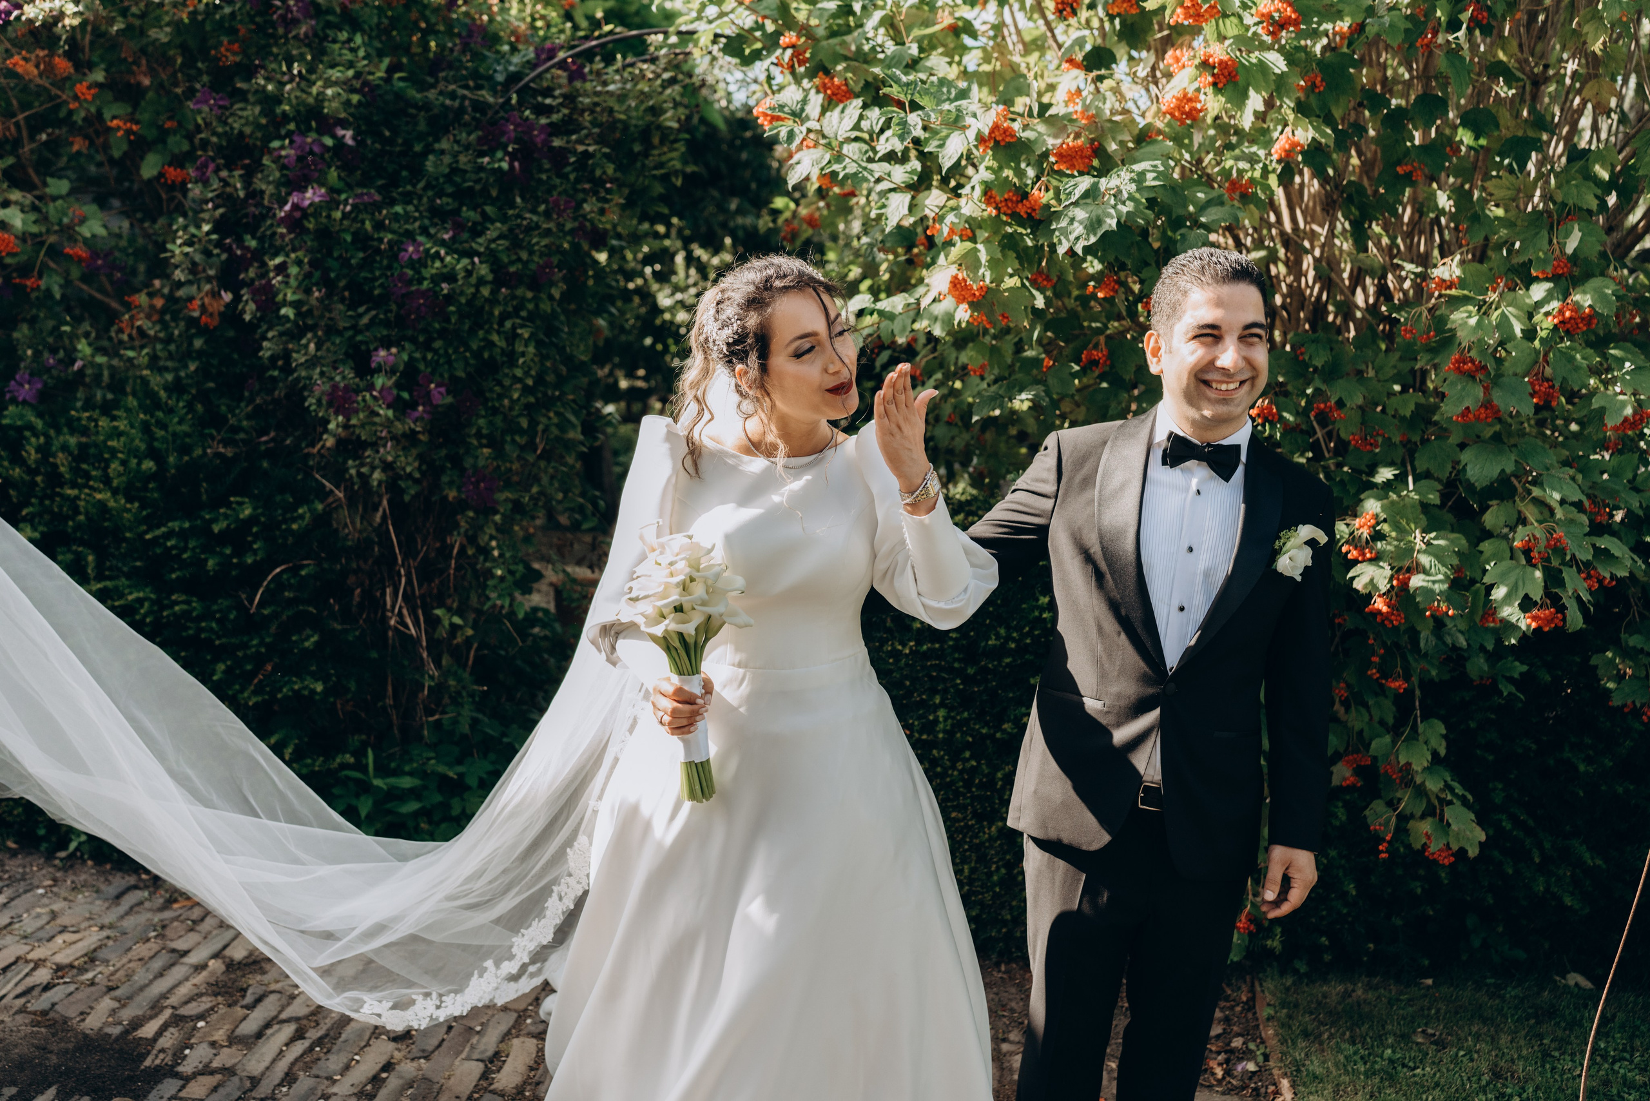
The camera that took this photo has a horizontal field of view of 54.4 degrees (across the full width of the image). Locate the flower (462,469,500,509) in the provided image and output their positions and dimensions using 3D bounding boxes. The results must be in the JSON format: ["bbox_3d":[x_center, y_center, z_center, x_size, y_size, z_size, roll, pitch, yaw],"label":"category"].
[{"bbox_3d":[-0.974,-0.175,4.550,0.110,0.113,0.055,0,6,-5],"label":"flower"}]

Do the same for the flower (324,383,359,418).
[{"bbox_3d":[-1.384,-0.431,4.600,0.096,0.103,0.050,0,6,-5],"label":"flower"}]

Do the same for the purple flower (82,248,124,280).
[{"bbox_3d":[-2.227,-0.885,4.950,0.131,0.096,0.060,0,6,-5],"label":"purple flower"}]

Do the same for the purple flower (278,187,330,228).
[{"bbox_3d":[-1.495,-0.985,4.600,0.155,0.118,0.080,0,6,-5],"label":"purple flower"}]

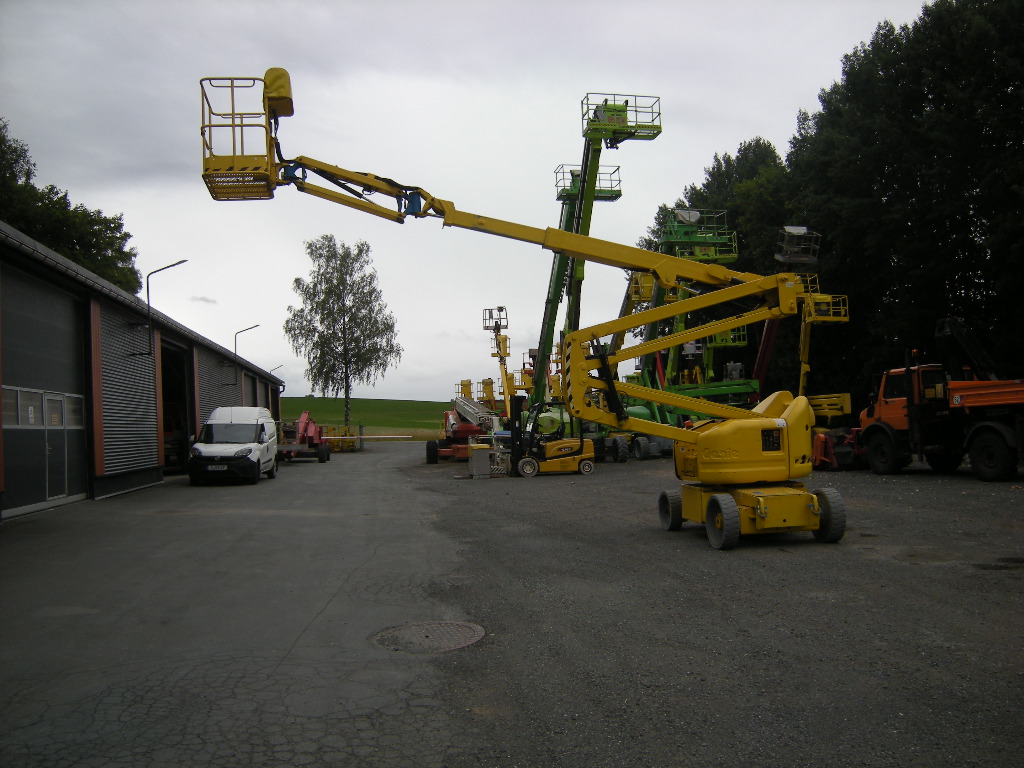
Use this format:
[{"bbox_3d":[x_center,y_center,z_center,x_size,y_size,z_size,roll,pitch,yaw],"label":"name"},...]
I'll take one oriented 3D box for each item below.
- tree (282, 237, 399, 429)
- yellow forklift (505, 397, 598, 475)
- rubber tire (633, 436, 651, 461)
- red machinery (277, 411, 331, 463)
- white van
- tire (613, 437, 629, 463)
[{"bbox_3d":[-13.200,-3.300,65.000,8.800,16.000,8.800,-1,-3,-9],"label":"tree"},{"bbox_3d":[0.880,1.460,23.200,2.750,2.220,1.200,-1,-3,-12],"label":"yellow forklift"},{"bbox_3d":[5.220,2.600,33.300,0.360,0.920,0.920,-1,-3,-9],"label":"rubber tire"},{"bbox_3d":[-9.900,2.490,39.400,2.350,2.350,5.000,-2,-3,-6],"label":"red machinery"},{"bbox_3d":[-7.980,1.760,24.100,1.850,2.100,4.600,-1,-3,-9],"label":"white van"},{"bbox_3d":[4.190,2.530,31.800,0.400,0.940,0.940,-2,-3,-6],"label":"tire"}]

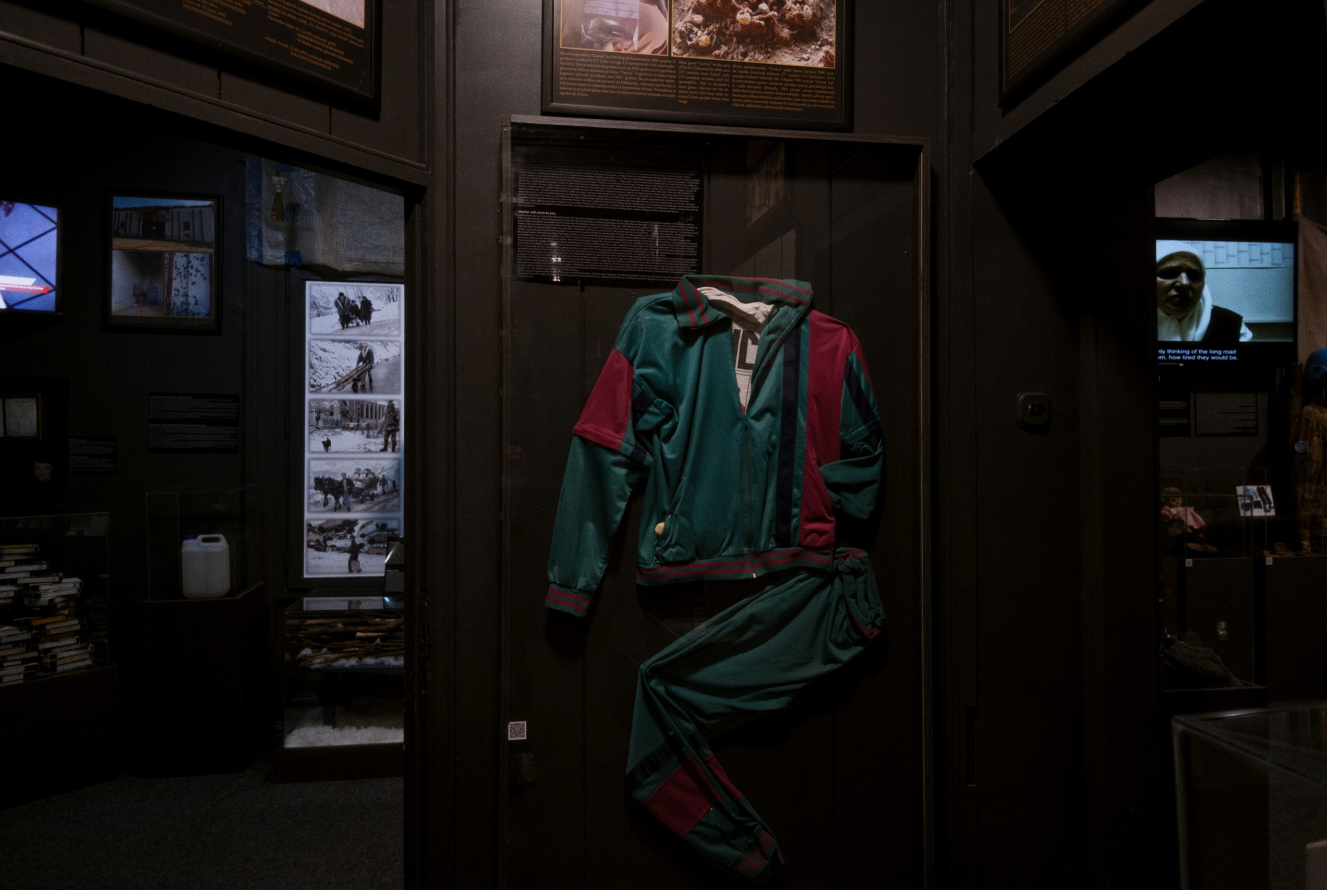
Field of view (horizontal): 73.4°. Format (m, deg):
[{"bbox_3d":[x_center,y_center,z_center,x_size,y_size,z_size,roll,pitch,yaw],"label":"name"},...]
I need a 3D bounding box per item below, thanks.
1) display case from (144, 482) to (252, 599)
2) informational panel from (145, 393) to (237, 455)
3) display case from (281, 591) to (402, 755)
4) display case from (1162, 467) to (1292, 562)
[{"bbox_3d":[-2.125,0.440,4.130,0.355,0.470,0.400,0,-1,-11],"label":"display case"},{"bbox_3d":[-2.350,-0.110,4.450,0.420,0.297,0.015,0,-1,-9],"label":"informational panel"},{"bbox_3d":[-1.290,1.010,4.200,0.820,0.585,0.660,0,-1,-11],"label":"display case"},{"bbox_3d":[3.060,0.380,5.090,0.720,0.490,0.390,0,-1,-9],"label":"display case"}]

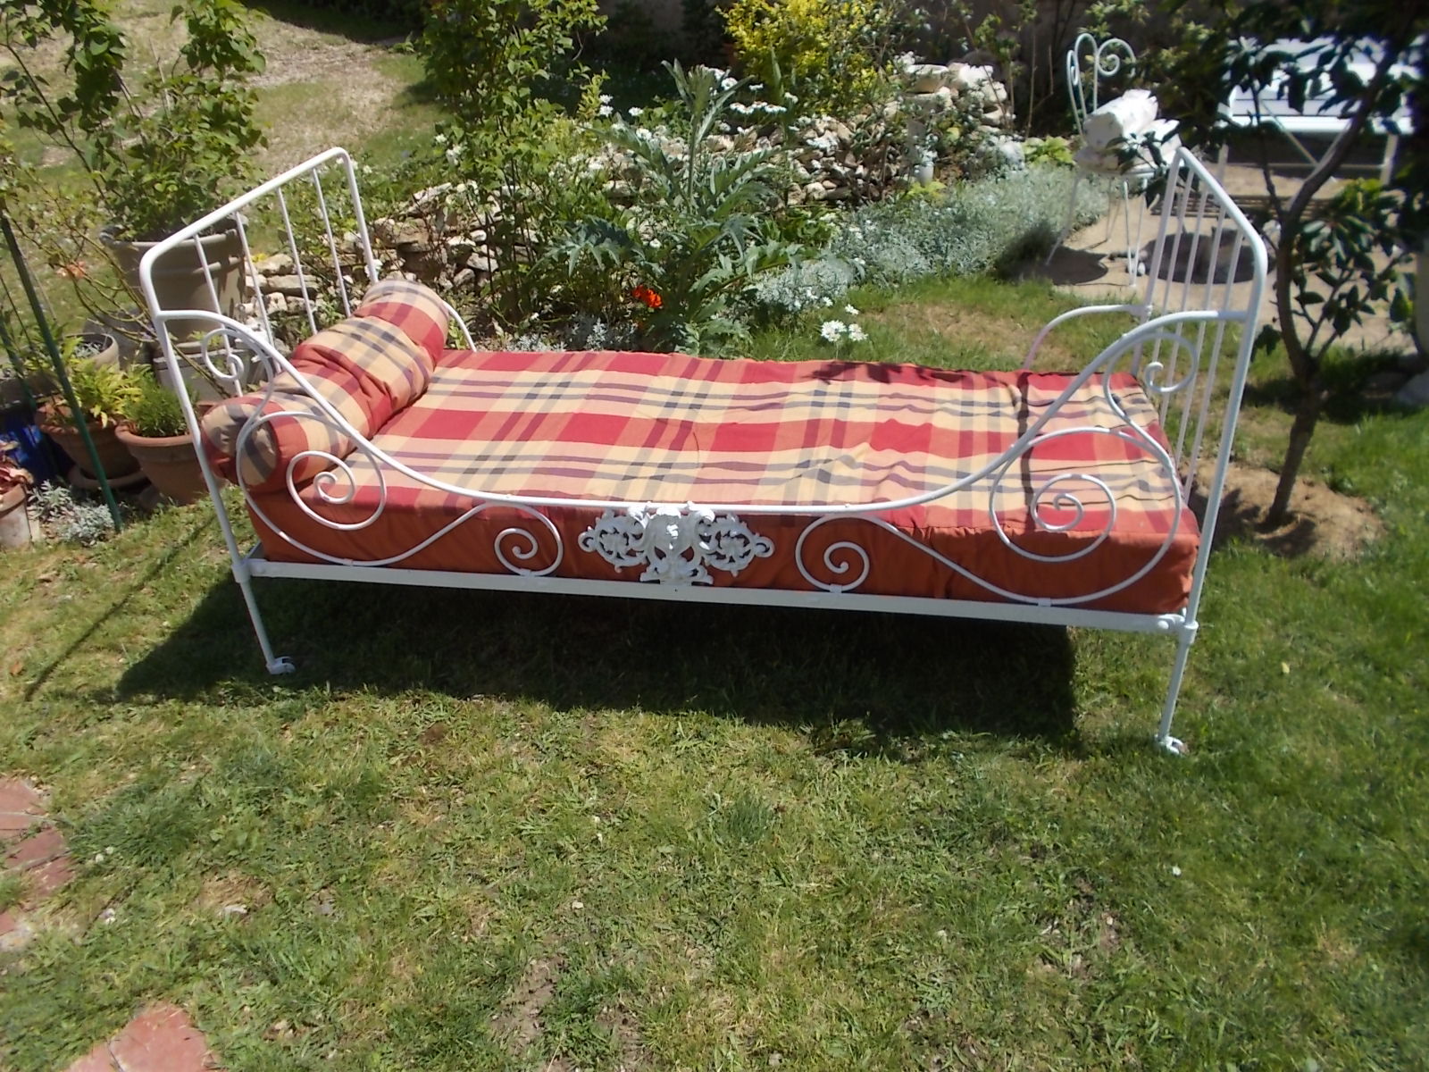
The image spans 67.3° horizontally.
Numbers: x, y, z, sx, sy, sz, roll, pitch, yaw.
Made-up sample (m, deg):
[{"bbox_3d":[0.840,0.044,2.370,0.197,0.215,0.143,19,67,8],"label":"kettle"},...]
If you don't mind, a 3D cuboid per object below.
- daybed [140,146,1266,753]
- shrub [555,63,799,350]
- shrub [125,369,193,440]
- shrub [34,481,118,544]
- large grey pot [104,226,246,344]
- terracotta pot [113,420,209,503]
[{"bbox_3d":[-0.015,-0.260,2.416,1.990,0.991,0.848,3,31,11],"label":"daybed"},{"bbox_3d":[-0.126,-1.278,4.157,0.900,1.030,0.860,3,31,11],"label":"shrub"},{"bbox_3d":[-1.670,-0.404,3.240,0.235,0.190,0.225,3,31,11],"label":"shrub"},{"bbox_3d":[-1.915,-0.084,3.208,0.235,0.125,0.200,3,31,11],"label":"shrub"},{"bbox_3d":[-2.302,-1.140,4.754,0.590,0.460,0.590,-3,30,2],"label":"large grey pot"},{"bbox_3d":[-1.640,-0.247,3.326,0.313,0.252,0.313,-3,30,2],"label":"terracotta pot"}]

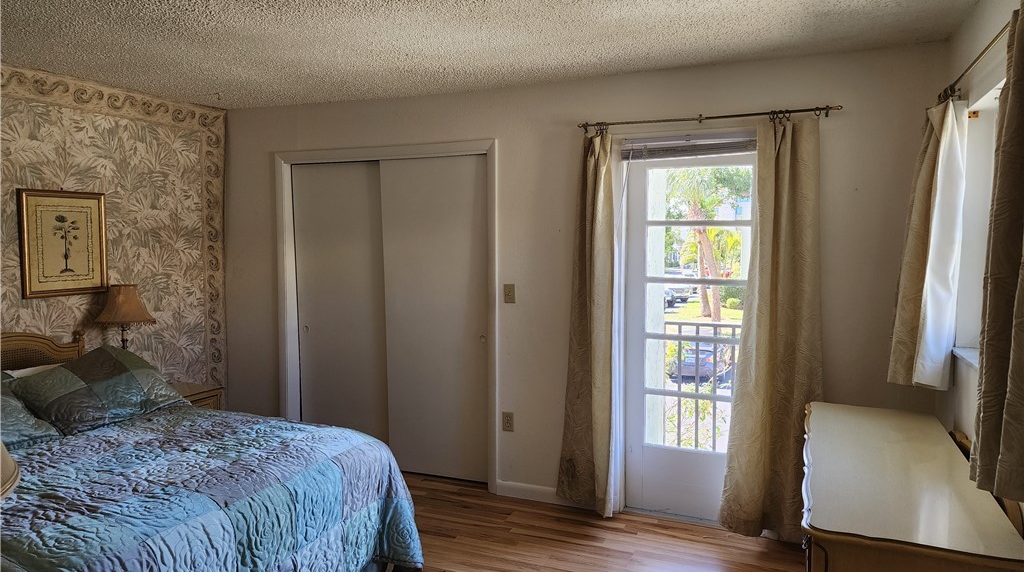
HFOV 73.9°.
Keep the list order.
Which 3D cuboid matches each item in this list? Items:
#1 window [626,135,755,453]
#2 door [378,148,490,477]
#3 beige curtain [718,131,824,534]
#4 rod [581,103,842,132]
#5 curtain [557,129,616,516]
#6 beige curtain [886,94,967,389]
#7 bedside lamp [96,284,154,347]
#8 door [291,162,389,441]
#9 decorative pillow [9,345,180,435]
[{"bbox_3d":[0.998,0.069,3.747,0.750,1.740,0.070,1,4,22],"label":"window"},{"bbox_3d":[-0.479,0.209,4.319,0.770,2.030,0.040,1,4,22],"label":"door"},{"bbox_3d":[1.319,0.238,3.453,0.450,2.100,0.140,1,4,22],"label":"beige curtain"},{"bbox_3d":[0.978,-0.865,3.517,1.330,0.045,0.085,1,4,22],"label":"rod"},{"bbox_3d":[0.412,0.221,3.811,0.330,2.080,0.130,1,4,22],"label":"curtain"},{"bbox_3d":[1.727,-0.163,2.829,0.180,1.180,0.340,1,4,22],"label":"beige curtain"},{"bbox_3d":[-2.171,0.327,3.839,0.300,0.660,0.300,1,4,22],"label":"bedside lamp"},{"bbox_3d":[-1.149,0.190,4.637,0.765,2.030,0.040,1,4,22],"label":"door"},{"bbox_3d":[-2.122,0.515,3.567,0.460,0.180,0.680,42,17,14],"label":"decorative pillow"}]

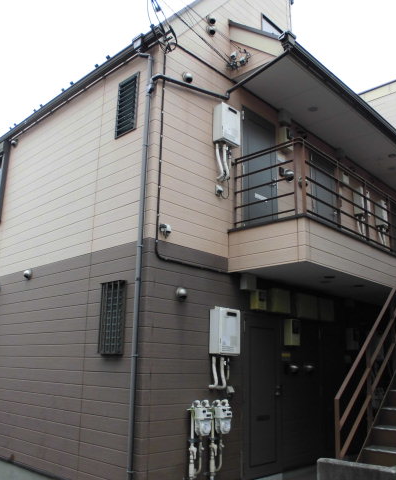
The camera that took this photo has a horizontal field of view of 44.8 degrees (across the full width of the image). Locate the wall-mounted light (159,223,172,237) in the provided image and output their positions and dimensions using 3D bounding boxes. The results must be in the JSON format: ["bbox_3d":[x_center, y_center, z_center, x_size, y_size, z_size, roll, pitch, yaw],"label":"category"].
[{"bbox_3d":[-0.345,-0.115,5.174,0.100,0.130,0.090,-13,-20,43],"label":"wall-mounted light"}]

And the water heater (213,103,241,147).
[{"bbox_3d":[0.379,-1.459,6.222,0.160,0.540,0.355,-13,-20,43],"label":"water heater"}]

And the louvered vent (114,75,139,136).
[{"bbox_3d":[-0.840,-1.625,5.828,0.395,0.760,0.070,-13,-20,43],"label":"louvered vent"}]

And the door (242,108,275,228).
[{"bbox_3d":[0.869,-0.833,6.741,0.080,1.950,0.795,-13,-20,43],"label":"door"}]

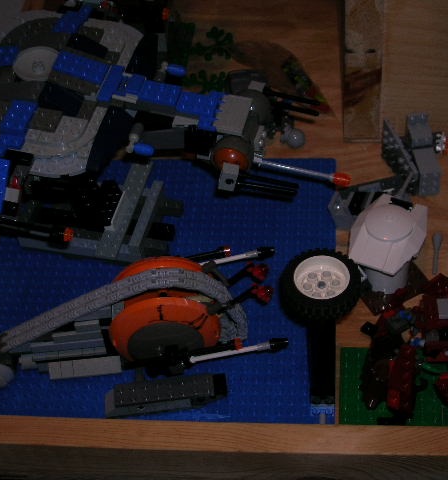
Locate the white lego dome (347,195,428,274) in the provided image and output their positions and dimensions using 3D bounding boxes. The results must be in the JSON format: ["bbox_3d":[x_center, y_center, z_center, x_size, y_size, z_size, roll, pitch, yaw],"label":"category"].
[{"bbox_3d":[0.110,-0.008,0.620,0.049,0.016,0.065,19,55,20],"label":"white lego dome"}]

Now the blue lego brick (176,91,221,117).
[{"bbox_3d":[-0.015,-0.082,0.565,0.024,0.005,0.016,10,52,13],"label":"blue lego brick"}]

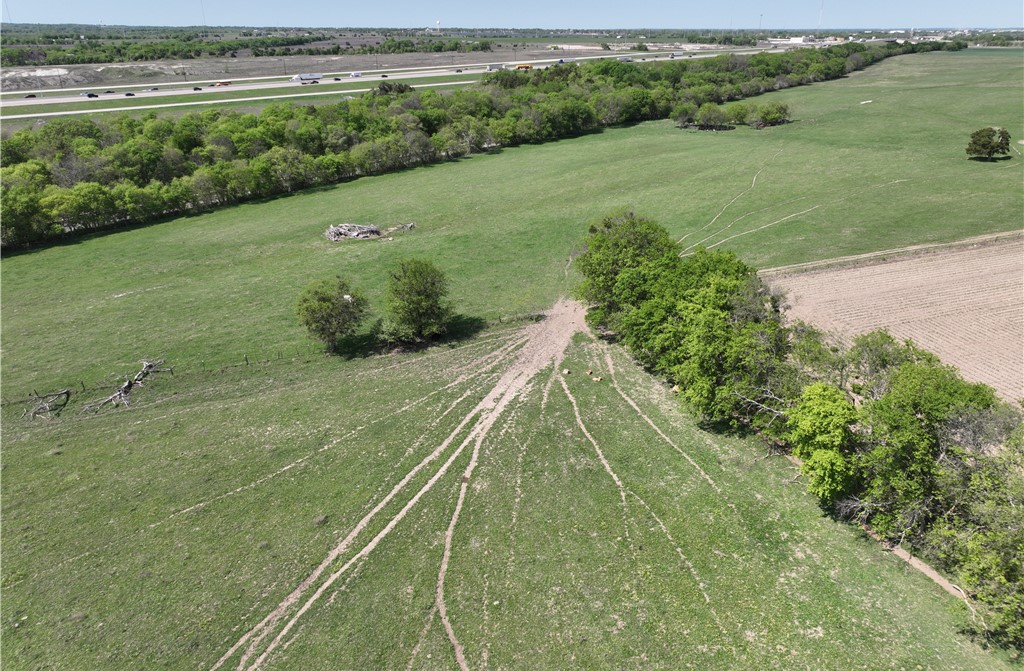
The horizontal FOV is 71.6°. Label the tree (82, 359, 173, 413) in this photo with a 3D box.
[{"bbox_3d":[-42.839,5.516,79.798,4.600,1.700,10.600,10,25,21],"label":"tree"}]

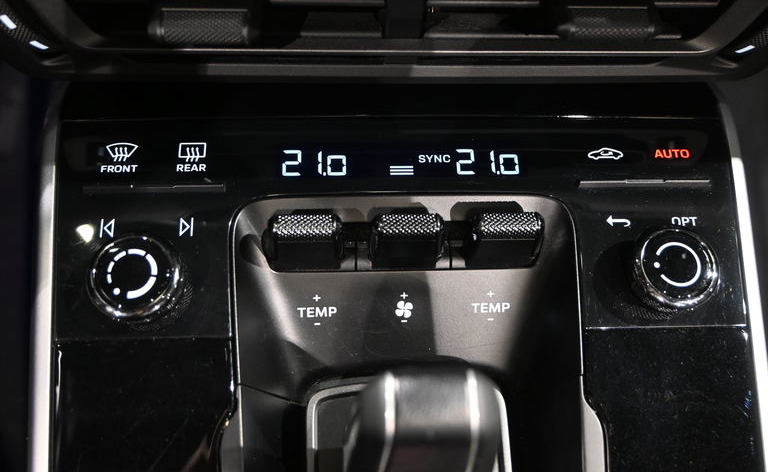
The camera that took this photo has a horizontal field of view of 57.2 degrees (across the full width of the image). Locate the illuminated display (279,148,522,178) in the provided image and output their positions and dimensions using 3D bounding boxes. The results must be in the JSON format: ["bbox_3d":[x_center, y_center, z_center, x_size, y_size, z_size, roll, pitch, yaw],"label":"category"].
[{"bbox_3d":[0.007,-0.034,0.330,0.114,0.003,0.014,-1,82,-4],"label":"illuminated display"}]

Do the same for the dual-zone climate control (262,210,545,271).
[{"bbox_3d":[0.009,0.002,0.317,0.124,0.019,0.023,-1,76,-4],"label":"dual-zone climate control"}]

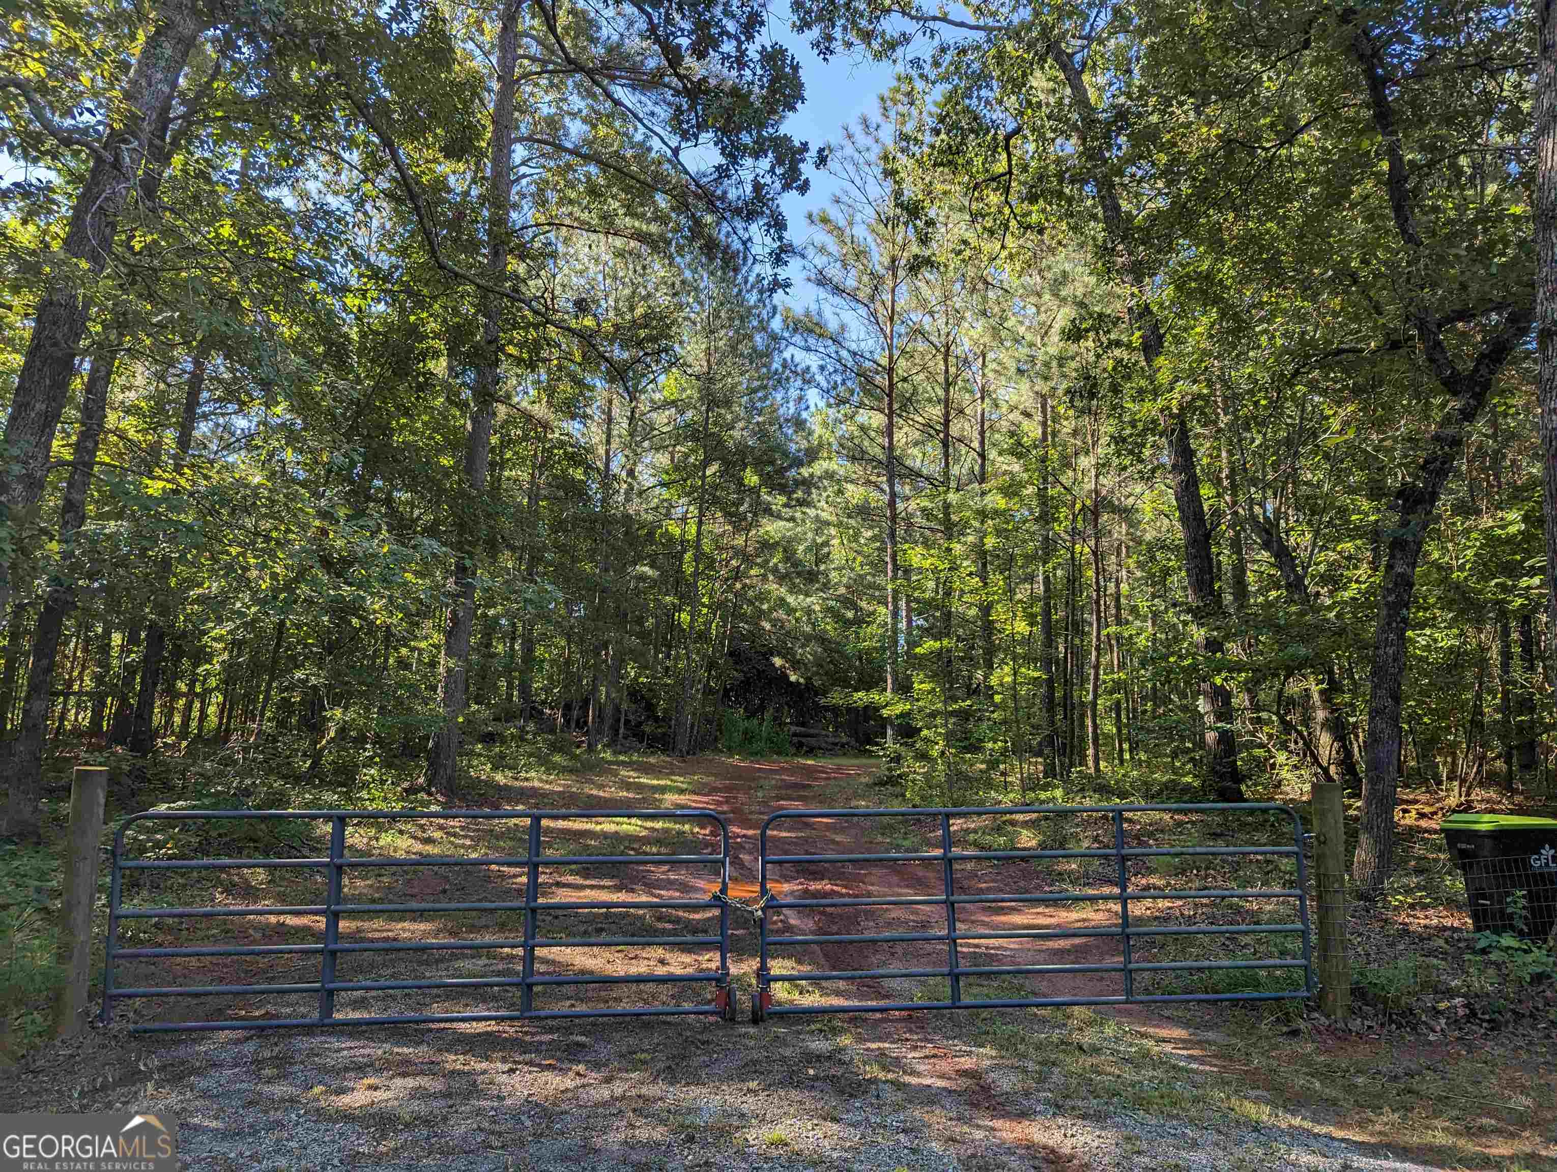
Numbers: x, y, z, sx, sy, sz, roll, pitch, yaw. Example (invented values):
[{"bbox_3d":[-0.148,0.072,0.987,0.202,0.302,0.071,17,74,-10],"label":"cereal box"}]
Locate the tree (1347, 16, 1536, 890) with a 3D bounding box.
[{"bbox_3d":[6.950,-1.591,11.569,2.000,9.500,1.400,-4,-8,31],"label":"tree"}]

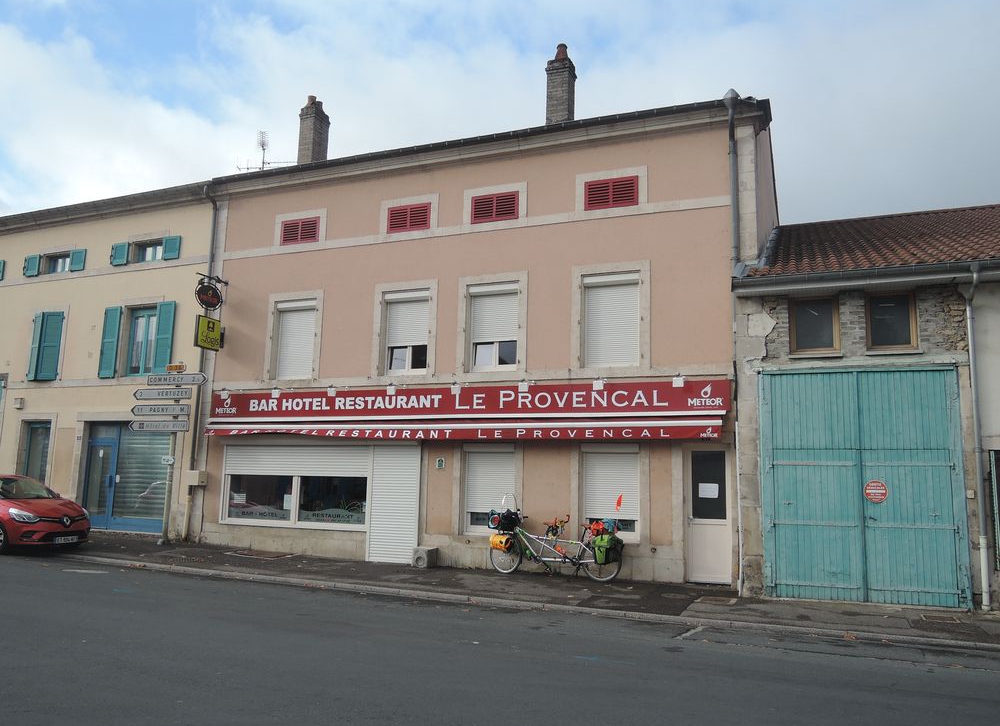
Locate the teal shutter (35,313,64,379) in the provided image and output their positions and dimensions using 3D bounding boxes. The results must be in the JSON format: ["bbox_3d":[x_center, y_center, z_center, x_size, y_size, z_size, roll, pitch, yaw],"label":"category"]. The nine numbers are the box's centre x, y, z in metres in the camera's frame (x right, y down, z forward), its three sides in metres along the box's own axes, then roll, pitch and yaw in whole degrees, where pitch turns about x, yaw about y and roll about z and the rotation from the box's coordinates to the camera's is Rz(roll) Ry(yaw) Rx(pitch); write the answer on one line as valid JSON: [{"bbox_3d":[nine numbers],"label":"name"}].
[{"bbox_3d":[-11.212,-0.449,20.140,0.530,1.740,0.060,1,-9,4],"label":"teal shutter"}]

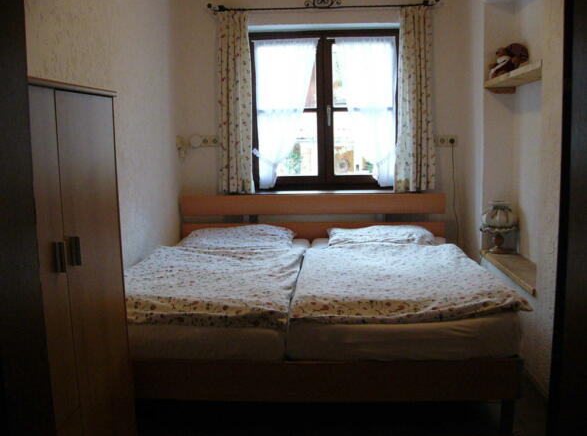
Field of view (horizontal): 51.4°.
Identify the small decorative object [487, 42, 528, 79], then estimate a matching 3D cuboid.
[{"bbox_3d":[1.299,-0.941,3.680,0.210,0.215,0.210,-6,9,-29],"label":"small decorative object"}]

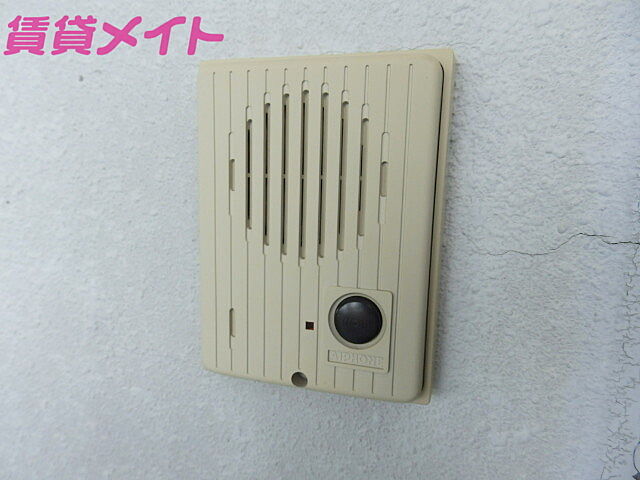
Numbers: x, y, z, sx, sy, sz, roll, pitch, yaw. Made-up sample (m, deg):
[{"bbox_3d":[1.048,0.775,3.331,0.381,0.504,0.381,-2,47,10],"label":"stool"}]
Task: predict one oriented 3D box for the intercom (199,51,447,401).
[{"bbox_3d":[-0.004,-0.003,0.158,0.099,0.130,0.019,4,9,15],"label":"intercom"}]

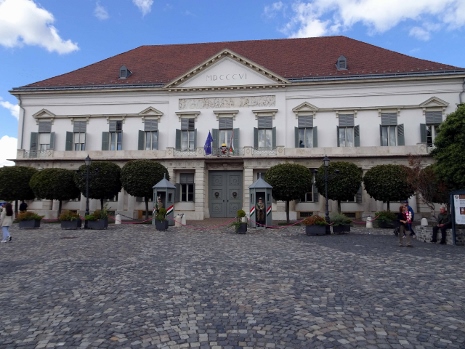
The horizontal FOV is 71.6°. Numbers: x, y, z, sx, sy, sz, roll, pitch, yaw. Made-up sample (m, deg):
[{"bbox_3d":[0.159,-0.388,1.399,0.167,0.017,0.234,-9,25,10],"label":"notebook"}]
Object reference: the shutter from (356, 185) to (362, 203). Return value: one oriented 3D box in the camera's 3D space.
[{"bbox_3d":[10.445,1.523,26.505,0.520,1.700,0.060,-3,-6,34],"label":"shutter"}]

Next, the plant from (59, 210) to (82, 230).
[{"bbox_3d":[-9.406,2.586,18.600,1.080,1.170,0.580,0,-5,6],"label":"plant"}]

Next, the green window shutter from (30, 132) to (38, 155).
[{"bbox_3d":[-18.856,-2.794,30.731,0.665,2.424,0.060,1,-5,-6],"label":"green window shutter"}]

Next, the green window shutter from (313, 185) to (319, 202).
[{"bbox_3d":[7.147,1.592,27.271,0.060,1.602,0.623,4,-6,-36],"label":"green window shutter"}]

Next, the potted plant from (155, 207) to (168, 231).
[{"bbox_3d":[-4.137,2.555,18.961,0.700,1.420,0.680,0,-5,7],"label":"potted plant"}]

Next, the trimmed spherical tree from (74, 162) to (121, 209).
[{"bbox_3d":[-10.794,1.333,26.229,3.550,4.783,3.550,0,-5,6],"label":"trimmed spherical tree"}]

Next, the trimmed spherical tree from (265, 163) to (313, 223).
[{"bbox_3d":[4.457,1.471,25.627,3.726,4.786,3.726,0,-5,7],"label":"trimmed spherical tree"}]

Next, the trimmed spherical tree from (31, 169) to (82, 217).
[{"bbox_3d":[-14.368,1.610,26.301,3.650,4.222,3.650,0,-5,6],"label":"trimmed spherical tree"}]

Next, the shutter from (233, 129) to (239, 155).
[{"bbox_3d":[0.326,-2.740,27.704,0.560,2.408,0.060,-2,-5,28],"label":"shutter"}]

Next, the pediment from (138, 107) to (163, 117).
[{"bbox_3d":[-7.257,-5.619,29.160,2.307,0.926,0.400,0,-5,6],"label":"pediment"}]

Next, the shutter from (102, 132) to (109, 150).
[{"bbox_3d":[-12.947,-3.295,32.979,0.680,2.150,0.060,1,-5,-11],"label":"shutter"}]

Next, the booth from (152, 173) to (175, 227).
[{"bbox_3d":[-4.610,1.697,21.834,1.600,3.543,1.420,0,-5,4],"label":"booth"}]

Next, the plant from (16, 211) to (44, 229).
[{"bbox_3d":[-12.446,2.776,19.991,1.400,1.020,0.700,0,-5,6],"label":"plant"}]

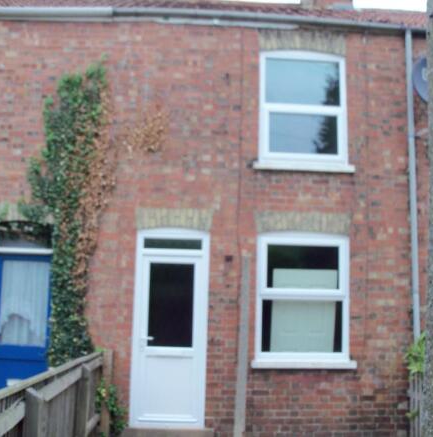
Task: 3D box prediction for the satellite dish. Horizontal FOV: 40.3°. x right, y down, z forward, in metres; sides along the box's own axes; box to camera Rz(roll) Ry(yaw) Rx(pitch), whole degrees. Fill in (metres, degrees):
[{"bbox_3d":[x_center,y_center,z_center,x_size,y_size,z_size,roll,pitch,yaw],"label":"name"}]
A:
[{"bbox_3d":[2.795,-1.712,7.328,0.600,0.620,0.380,4,-10,-17],"label":"satellite dish"}]

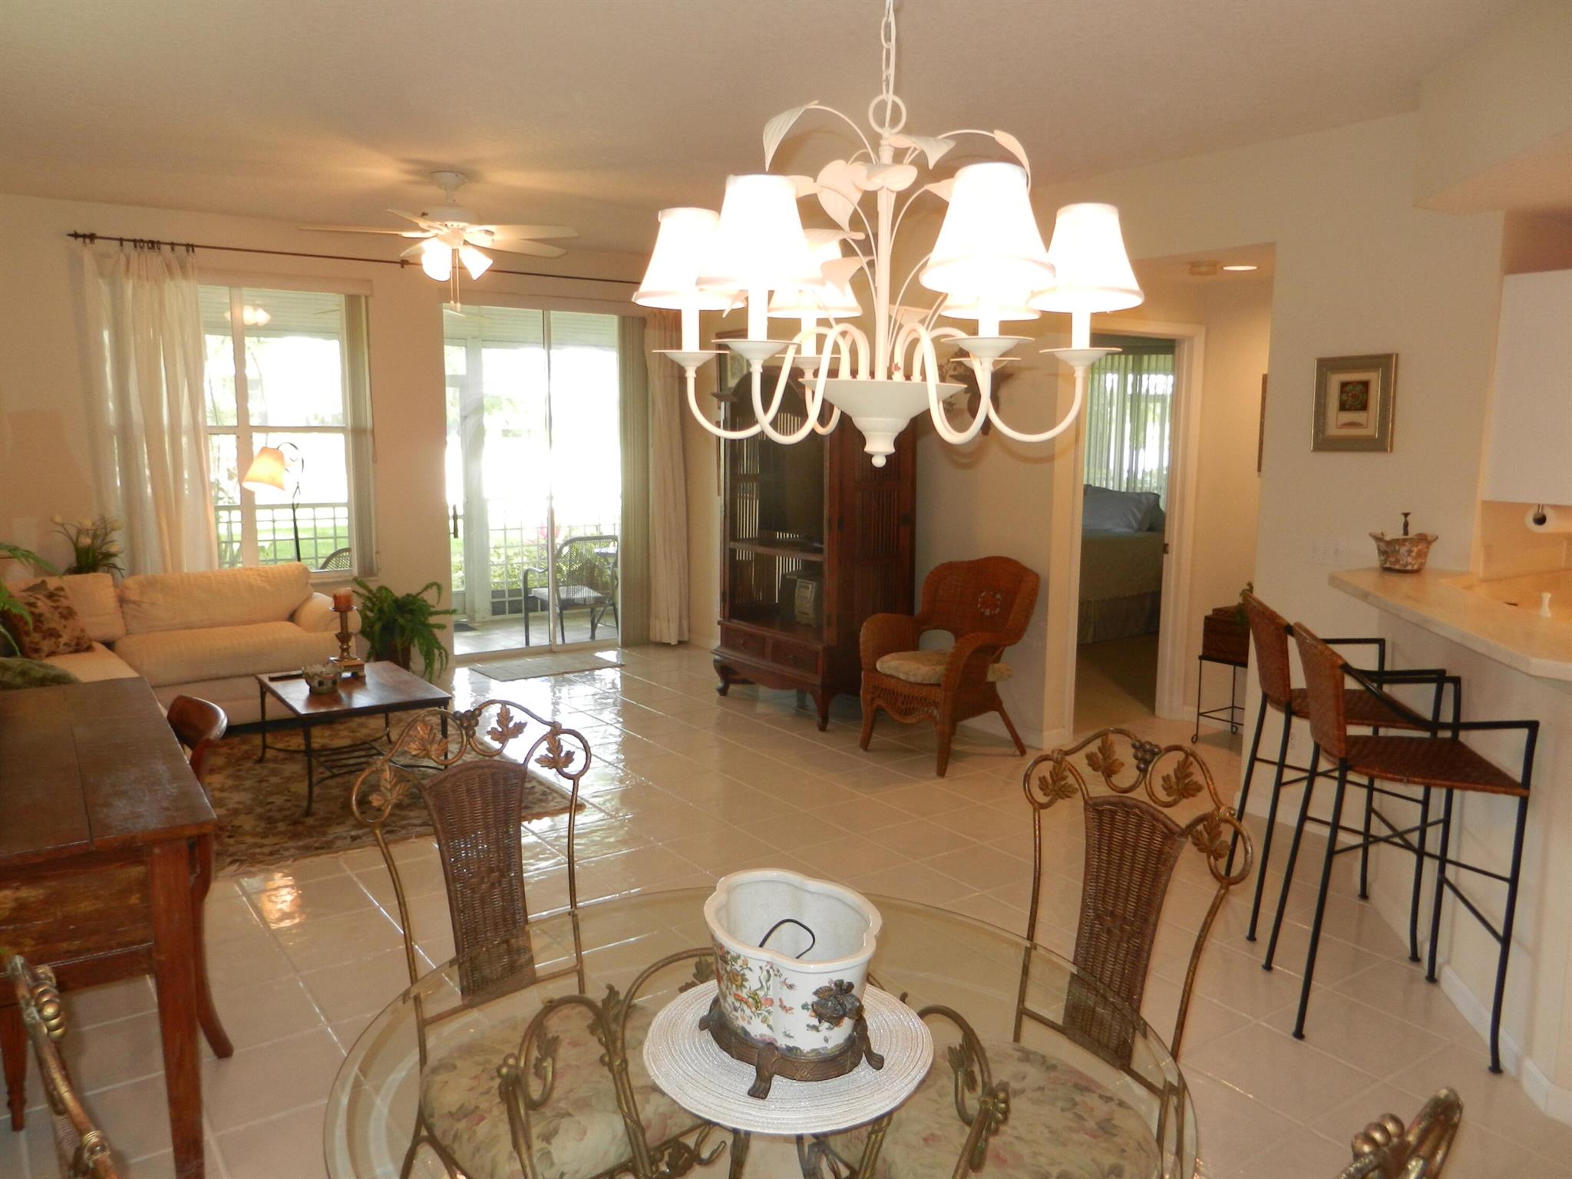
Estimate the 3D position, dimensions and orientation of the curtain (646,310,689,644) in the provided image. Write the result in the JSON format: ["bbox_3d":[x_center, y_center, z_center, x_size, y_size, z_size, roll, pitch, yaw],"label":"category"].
[{"bbox_3d":[-0.816,-0.799,7.917,0.310,2.410,0.130,-5,10,-35],"label":"curtain"}]

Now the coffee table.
[{"bbox_3d":[-1.864,0.608,4.878,0.590,0.410,0.910,-4,9,-34],"label":"coffee table"}]

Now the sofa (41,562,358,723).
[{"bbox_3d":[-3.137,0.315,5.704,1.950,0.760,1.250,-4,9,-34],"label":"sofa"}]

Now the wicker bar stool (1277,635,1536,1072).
[{"bbox_3d":[1.597,0.651,3.026,0.475,1.010,0.500,2,9,13],"label":"wicker bar stool"}]

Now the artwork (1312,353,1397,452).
[{"bbox_3d":[2.094,-0.681,4.177,0.027,0.347,0.298,-5,10,-35],"label":"artwork"}]

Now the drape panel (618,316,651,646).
[{"bbox_3d":[-1.032,-0.750,7.882,0.260,2.300,0.100,-5,10,-35],"label":"drape panel"}]

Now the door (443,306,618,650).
[{"bbox_3d":[-1.639,-0.750,7.861,1.460,2.360,0.120,-4,9,-34],"label":"door"}]

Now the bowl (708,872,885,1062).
[{"bbox_3d":[0.010,0.515,1.511,0.233,0.173,0.308,-3,9,-25],"label":"bowl"}]

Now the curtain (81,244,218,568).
[{"bbox_3d":[-3.538,-0.657,6.424,0.640,2.480,0.130,-4,9,-34],"label":"curtain"}]

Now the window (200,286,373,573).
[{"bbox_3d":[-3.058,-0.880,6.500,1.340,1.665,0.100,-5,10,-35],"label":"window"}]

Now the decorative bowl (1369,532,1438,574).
[{"bbox_3d":[2.159,-0.131,3.963,0.220,0.137,0.145,9,12,44],"label":"decorative bowl"}]

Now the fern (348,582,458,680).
[{"bbox_3d":[-2.363,0.233,7.044,0.620,0.600,0.580,-4,9,-34],"label":"fern"}]

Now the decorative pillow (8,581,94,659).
[{"bbox_3d":[-3.419,0.146,5.264,0.390,0.370,0.150,-4,-11,-34],"label":"decorative pillow"}]

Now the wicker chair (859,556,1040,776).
[{"bbox_3d":[0.782,0.322,5.446,0.650,0.946,0.640,-6,11,-38],"label":"wicker chair"}]

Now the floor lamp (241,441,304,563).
[{"bbox_3d":[-2.973,-0.143,6.703,0.400,1.430,0.280,-4,9,-34],"label":"floor lamp"}]

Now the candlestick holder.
[{"bbox_3d":[-1.973,0.209,5.080,0.140,0.350,0.140,-4,9,-34],"label":"candlestick holder"}]

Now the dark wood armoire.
[{"bbox_3d":[0.130,-0.274,6.265,0.620,1.850,1.090,-4,9,-34],"label":"dark wood armoire"}]

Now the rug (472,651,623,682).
[{"bbox_3d":[-1.544,0.494,7.362,0.866,0.012,0.504,-5,10,-35],"label":"rug"}]

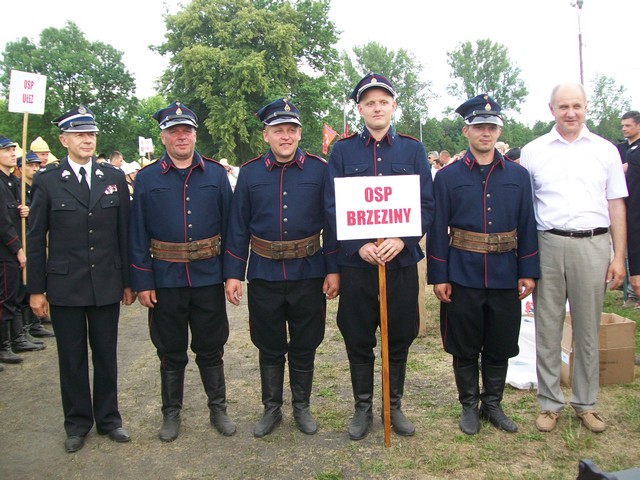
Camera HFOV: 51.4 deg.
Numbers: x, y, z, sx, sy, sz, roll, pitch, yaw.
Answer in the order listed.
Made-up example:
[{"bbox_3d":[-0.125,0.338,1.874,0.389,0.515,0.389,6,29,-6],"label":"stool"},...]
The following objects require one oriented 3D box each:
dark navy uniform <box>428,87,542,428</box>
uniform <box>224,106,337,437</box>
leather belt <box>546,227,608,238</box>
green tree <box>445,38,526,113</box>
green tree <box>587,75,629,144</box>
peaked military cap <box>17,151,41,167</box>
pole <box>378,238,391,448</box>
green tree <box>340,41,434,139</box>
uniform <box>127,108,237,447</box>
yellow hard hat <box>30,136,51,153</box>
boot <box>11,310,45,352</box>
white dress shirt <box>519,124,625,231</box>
[{"bbox_3d":[0.850,0.120,3.480,0.575,1.770,0.360,-1,5,7],"label":"dark navy uniform"},{"bbox_3d":[-0.202,0.137,3.500,0.590,1.770,0.360,-1,5,-1],"label":"uniform"},{"bbox_3d":[1.342,-0.037,3.518,0.370,0.050,0.270,0,7,13],"label":"leather belt"},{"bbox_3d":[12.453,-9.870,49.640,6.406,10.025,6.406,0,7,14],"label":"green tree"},{"bbox_3d":[22.764,-9.217,52.595,3.834,7.553,3.834,2,8,23],"label":"green tree"},{"bbox_3d":[-2.693,-0.753,6.150,0.260,0.140,0.225,0,5,13],"label":"peaked military cap"},{"bbox_3d":[0.328,0.516,3.333,0.033,1.080,0.028,-2,6,3],"label":"pole"},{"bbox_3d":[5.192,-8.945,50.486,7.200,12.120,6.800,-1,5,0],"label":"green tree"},{"bbox_3d":[-0.719,0.152,3.480,0.555,1.770,0.360,-2,5,-14],"label":"uniform"},{"bbox_3d":[-2.918,-0.997,6.950,0.250,0.170,0.210,1,5,28],"label":"yellow hard hat"},{"bbox_3d":[-2.417,0.756,5.500,0.280,0.350,0.115,-1,5,-3],"label":"boot"},{"bbox_3d":[1.321,-0.319,3.484,0.550,0.553,0.310,0,7,13],"label":"white dress shirt"}]

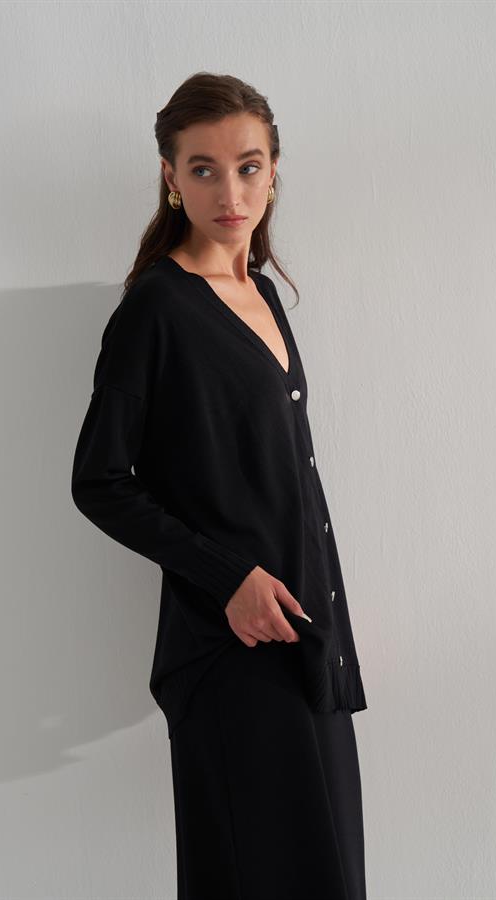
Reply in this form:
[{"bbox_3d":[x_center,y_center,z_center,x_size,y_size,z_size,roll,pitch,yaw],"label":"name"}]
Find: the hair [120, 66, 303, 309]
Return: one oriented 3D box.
[{"bbox_3d":[-0.052,-0.362,2.470,0.225,0.340,0.240,-1,2,-18],"label":"hair"}]

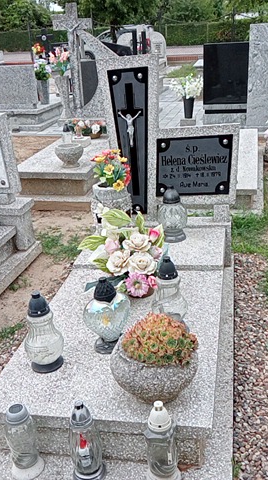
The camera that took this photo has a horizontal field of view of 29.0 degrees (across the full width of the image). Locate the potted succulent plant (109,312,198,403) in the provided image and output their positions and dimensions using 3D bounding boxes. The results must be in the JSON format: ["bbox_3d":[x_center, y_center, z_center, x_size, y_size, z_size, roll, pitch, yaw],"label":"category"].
[{"bbox_3d":[0.064,0.373,1.676,0.283,0.271,0.283,-3,20,1],"label":"potted succulent plant"}]

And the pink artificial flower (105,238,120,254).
[{"bbox_3d":[-0.099,0.029,2.402,0.073,0.077,0.070,-4,20,-2],"label":"pink artificial flower"}]

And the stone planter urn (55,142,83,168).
[{"bbox_3d":[-0.602,-0.793,4.872,0.270,0.190,0.270,2,22,11],"label":"stone planter urn"}]

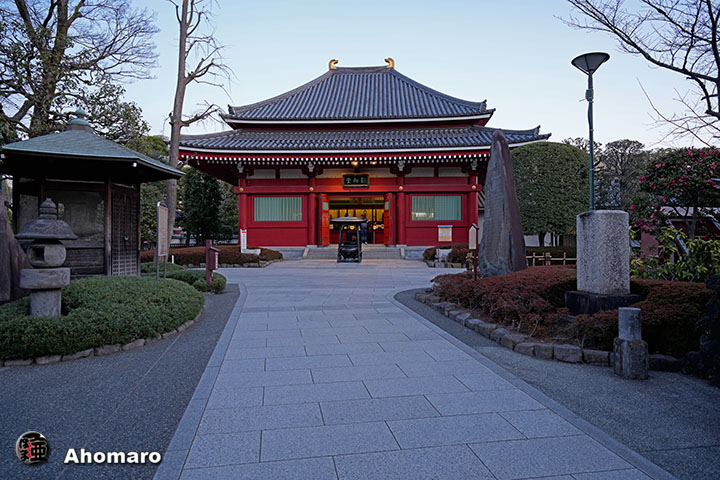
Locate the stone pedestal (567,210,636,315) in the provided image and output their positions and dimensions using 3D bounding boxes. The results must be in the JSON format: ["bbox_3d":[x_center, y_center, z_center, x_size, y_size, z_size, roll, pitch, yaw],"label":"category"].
[{"bbox_3d":[3.838,0.369,7.250,0.760,1.620,0.760,0,2,-10],"label":"stone pedestal"}]

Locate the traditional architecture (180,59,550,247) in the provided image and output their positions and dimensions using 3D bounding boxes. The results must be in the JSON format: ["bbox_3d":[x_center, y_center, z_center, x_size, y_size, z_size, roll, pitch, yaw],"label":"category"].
[{"bbox_3d":[0.186,-4.412,24.500,15.400,10.300,12.400,1,2,4],"label":"traditional architecture"}]

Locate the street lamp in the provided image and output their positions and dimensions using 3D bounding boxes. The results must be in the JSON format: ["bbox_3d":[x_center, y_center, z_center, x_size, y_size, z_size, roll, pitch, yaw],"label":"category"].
[{"bbox_3d":[4.218,-1.015,8.400,0.630,4.800,0.630,0,2,-10],"label":"street lamp"}]

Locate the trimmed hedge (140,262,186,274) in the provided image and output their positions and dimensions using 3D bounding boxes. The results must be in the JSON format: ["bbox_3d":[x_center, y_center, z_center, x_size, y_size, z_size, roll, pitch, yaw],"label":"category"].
[{"bbox_3d":[-6.171,0.832,14.300,1.500,0.420,1.300,0,2,-10],"label":"trimmed hedge"}]

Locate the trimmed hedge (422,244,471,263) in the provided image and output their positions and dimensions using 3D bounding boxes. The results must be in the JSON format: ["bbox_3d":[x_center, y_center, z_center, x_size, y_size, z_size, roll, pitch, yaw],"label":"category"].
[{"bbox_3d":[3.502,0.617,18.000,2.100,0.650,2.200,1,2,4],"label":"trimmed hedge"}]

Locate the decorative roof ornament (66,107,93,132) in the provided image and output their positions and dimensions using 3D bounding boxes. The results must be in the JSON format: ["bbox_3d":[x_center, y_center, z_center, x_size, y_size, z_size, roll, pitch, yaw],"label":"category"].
[{"bbox_3d":[-6.209,-2.672,10.200,0.500,0.550,0.500,0,2,-10],"label":"decorative roof ornament"}]

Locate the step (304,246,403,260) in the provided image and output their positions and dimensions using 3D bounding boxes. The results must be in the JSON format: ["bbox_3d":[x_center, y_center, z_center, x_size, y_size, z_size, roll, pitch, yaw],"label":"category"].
[{"bbox_3d":[-0.285,0.640,20.200,4.400,0.440,1.100,1,2,4],"label":"step"}]

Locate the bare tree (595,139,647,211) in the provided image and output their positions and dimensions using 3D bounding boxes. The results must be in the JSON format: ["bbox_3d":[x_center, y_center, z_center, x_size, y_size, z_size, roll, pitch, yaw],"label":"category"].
[{"bbox_3d":[15.917,-2.681,28.000,3.000,6.600,3.000,0,2,0],"label":"bare tree"}]

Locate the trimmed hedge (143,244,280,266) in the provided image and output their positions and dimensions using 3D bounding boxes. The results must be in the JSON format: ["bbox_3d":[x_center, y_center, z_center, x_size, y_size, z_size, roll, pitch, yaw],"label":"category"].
[{"bbox_3d":[-5.617,0.582,17.400,4.900,0.650,2.800,1,2,4],"label":"trimmed hedge"}]

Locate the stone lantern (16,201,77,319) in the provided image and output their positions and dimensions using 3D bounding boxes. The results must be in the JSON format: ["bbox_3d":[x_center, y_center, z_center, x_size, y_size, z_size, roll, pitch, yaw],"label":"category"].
[{"bbox_3d":[-4.362,0.341,6.400,0.710,1.780,0.710,0,2,-7],"label":"stone lantern"}]

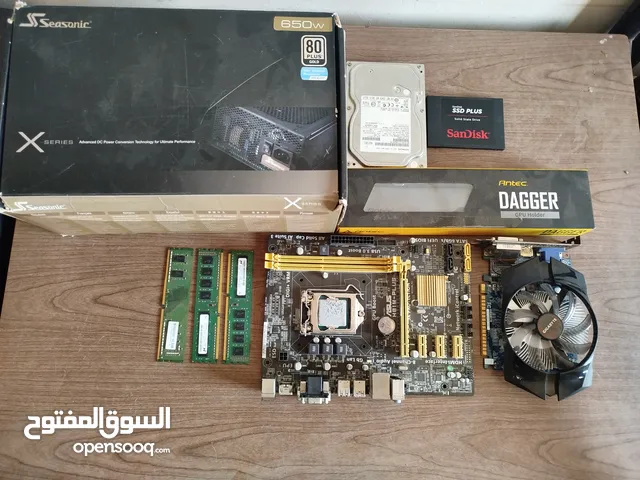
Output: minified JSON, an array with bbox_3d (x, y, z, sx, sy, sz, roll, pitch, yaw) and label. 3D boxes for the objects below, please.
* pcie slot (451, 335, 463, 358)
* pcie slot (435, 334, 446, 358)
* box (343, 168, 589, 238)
[{"bbox_3d":[0.158,0.123,0.511,0.008,0.011,0.025,1,79,-1],"label":"pcie slot"},{"bbox_3d":[0.138,0.123,0.511,0.008,0.011,0.025,1,79,-1],"label":"pcie slot"},{"bbox_3d":[0.172,-0.047,0.542,0.301,0.035,0.072,0,79,-1],"label":"box"}]

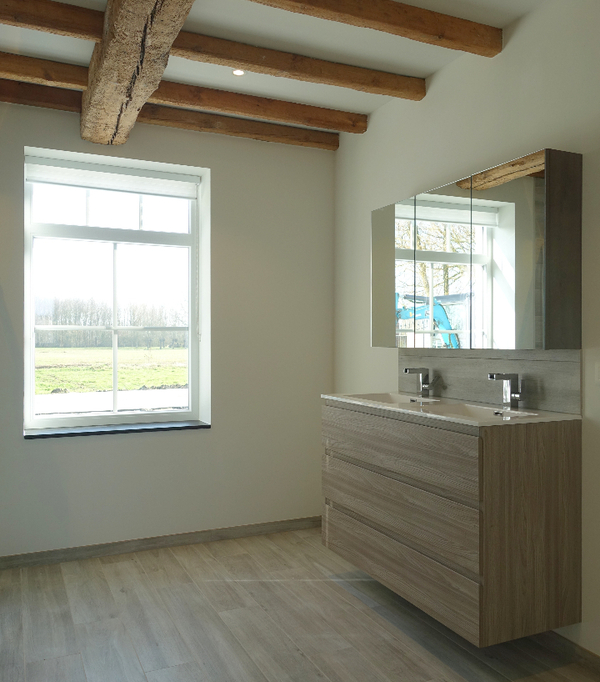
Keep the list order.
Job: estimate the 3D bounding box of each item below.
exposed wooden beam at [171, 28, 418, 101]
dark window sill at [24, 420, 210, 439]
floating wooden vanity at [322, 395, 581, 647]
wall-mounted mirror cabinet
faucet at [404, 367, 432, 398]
[{"bbox_3d":[0.028,-1.369,3.006,1.376,0.100,0.088,0,0,-23],"label":"exposed wooden beam"},{"bbox_3d":[-1.092,0.537,3.650,1.064,0.022,0.260,0,0,-25],"label":"dark window sill"},{"bbox_3d":[0.609,0.696,2.767,0.513,0.789,1.200,0,0,-25],"label":"floating wooden vanity"},{"bbox_3d":[0.752,-0.344,2.848,0.194,0.758,1.223,0,0,-25],"label":"wall-mounted mirror cabinet"},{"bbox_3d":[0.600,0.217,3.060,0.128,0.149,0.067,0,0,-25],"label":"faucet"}]

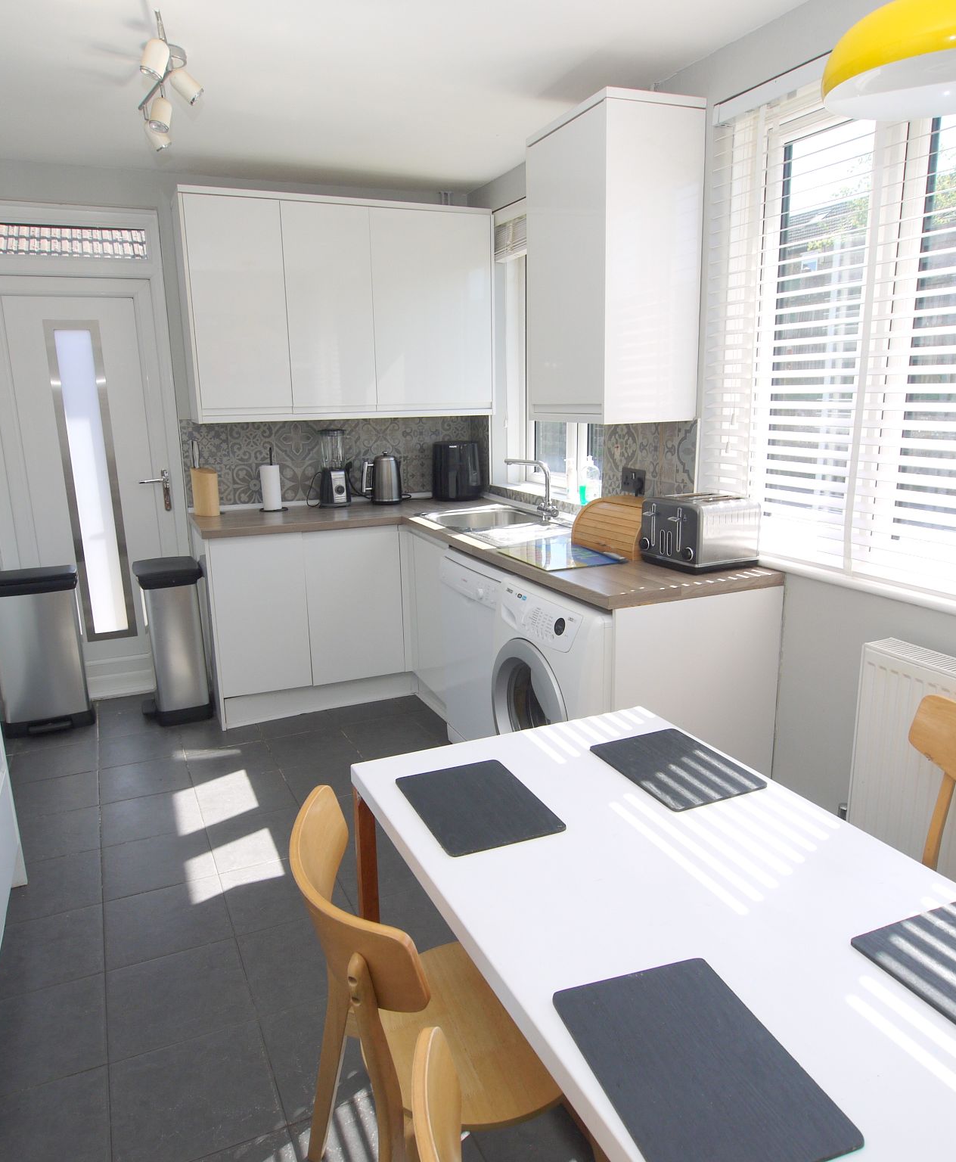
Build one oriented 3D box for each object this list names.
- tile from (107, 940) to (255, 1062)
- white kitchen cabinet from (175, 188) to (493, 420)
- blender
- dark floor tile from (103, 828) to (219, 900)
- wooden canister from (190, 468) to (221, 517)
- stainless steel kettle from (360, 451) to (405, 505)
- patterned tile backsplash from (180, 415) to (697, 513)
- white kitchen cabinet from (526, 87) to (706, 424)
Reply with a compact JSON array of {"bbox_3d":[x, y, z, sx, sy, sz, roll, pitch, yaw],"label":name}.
[{"bbox_3d":[-0.749,1.041,2.019,0.330,0.010,0.330,-7,14,-24],"label":"tile"},{"bbox_3d":[-0.662,-1.282,3.904,1.437,0.974,0.370,-7,14,-24],"label":"white kitchen cabinet"},{"bbox_3d":[-0.725,-0.567,4.053,0.145,0.382,0.160,-9,15,-30],"label":"blender"},{"bbox_3d":[-1.035,0.915,2.613,0.330,0.010,0.330,-7,14,-24],"label":"dark floor tile"},{"bbox_3d":[-1.321,-0.432,3.906,0.115,0.225,0.100,-7,15,-24],"label":"wooden canister"},{"bbox_3d":[-0.494,-0.541,4.224,0.225,0.262,0.163,-4,14,-13],"label":"stainless steel kettle"},{"bbox_3d":[-0.334,-0.436,3.296,1.500,0.440,1.910,-7,14,-23],"label":"patterned tile backsplash"},{"bbox_3d":[0.451,-1.042,2.755,0.358,0.964,0.512,-7,14,-23],"label":"white kitchen cabinet"}]

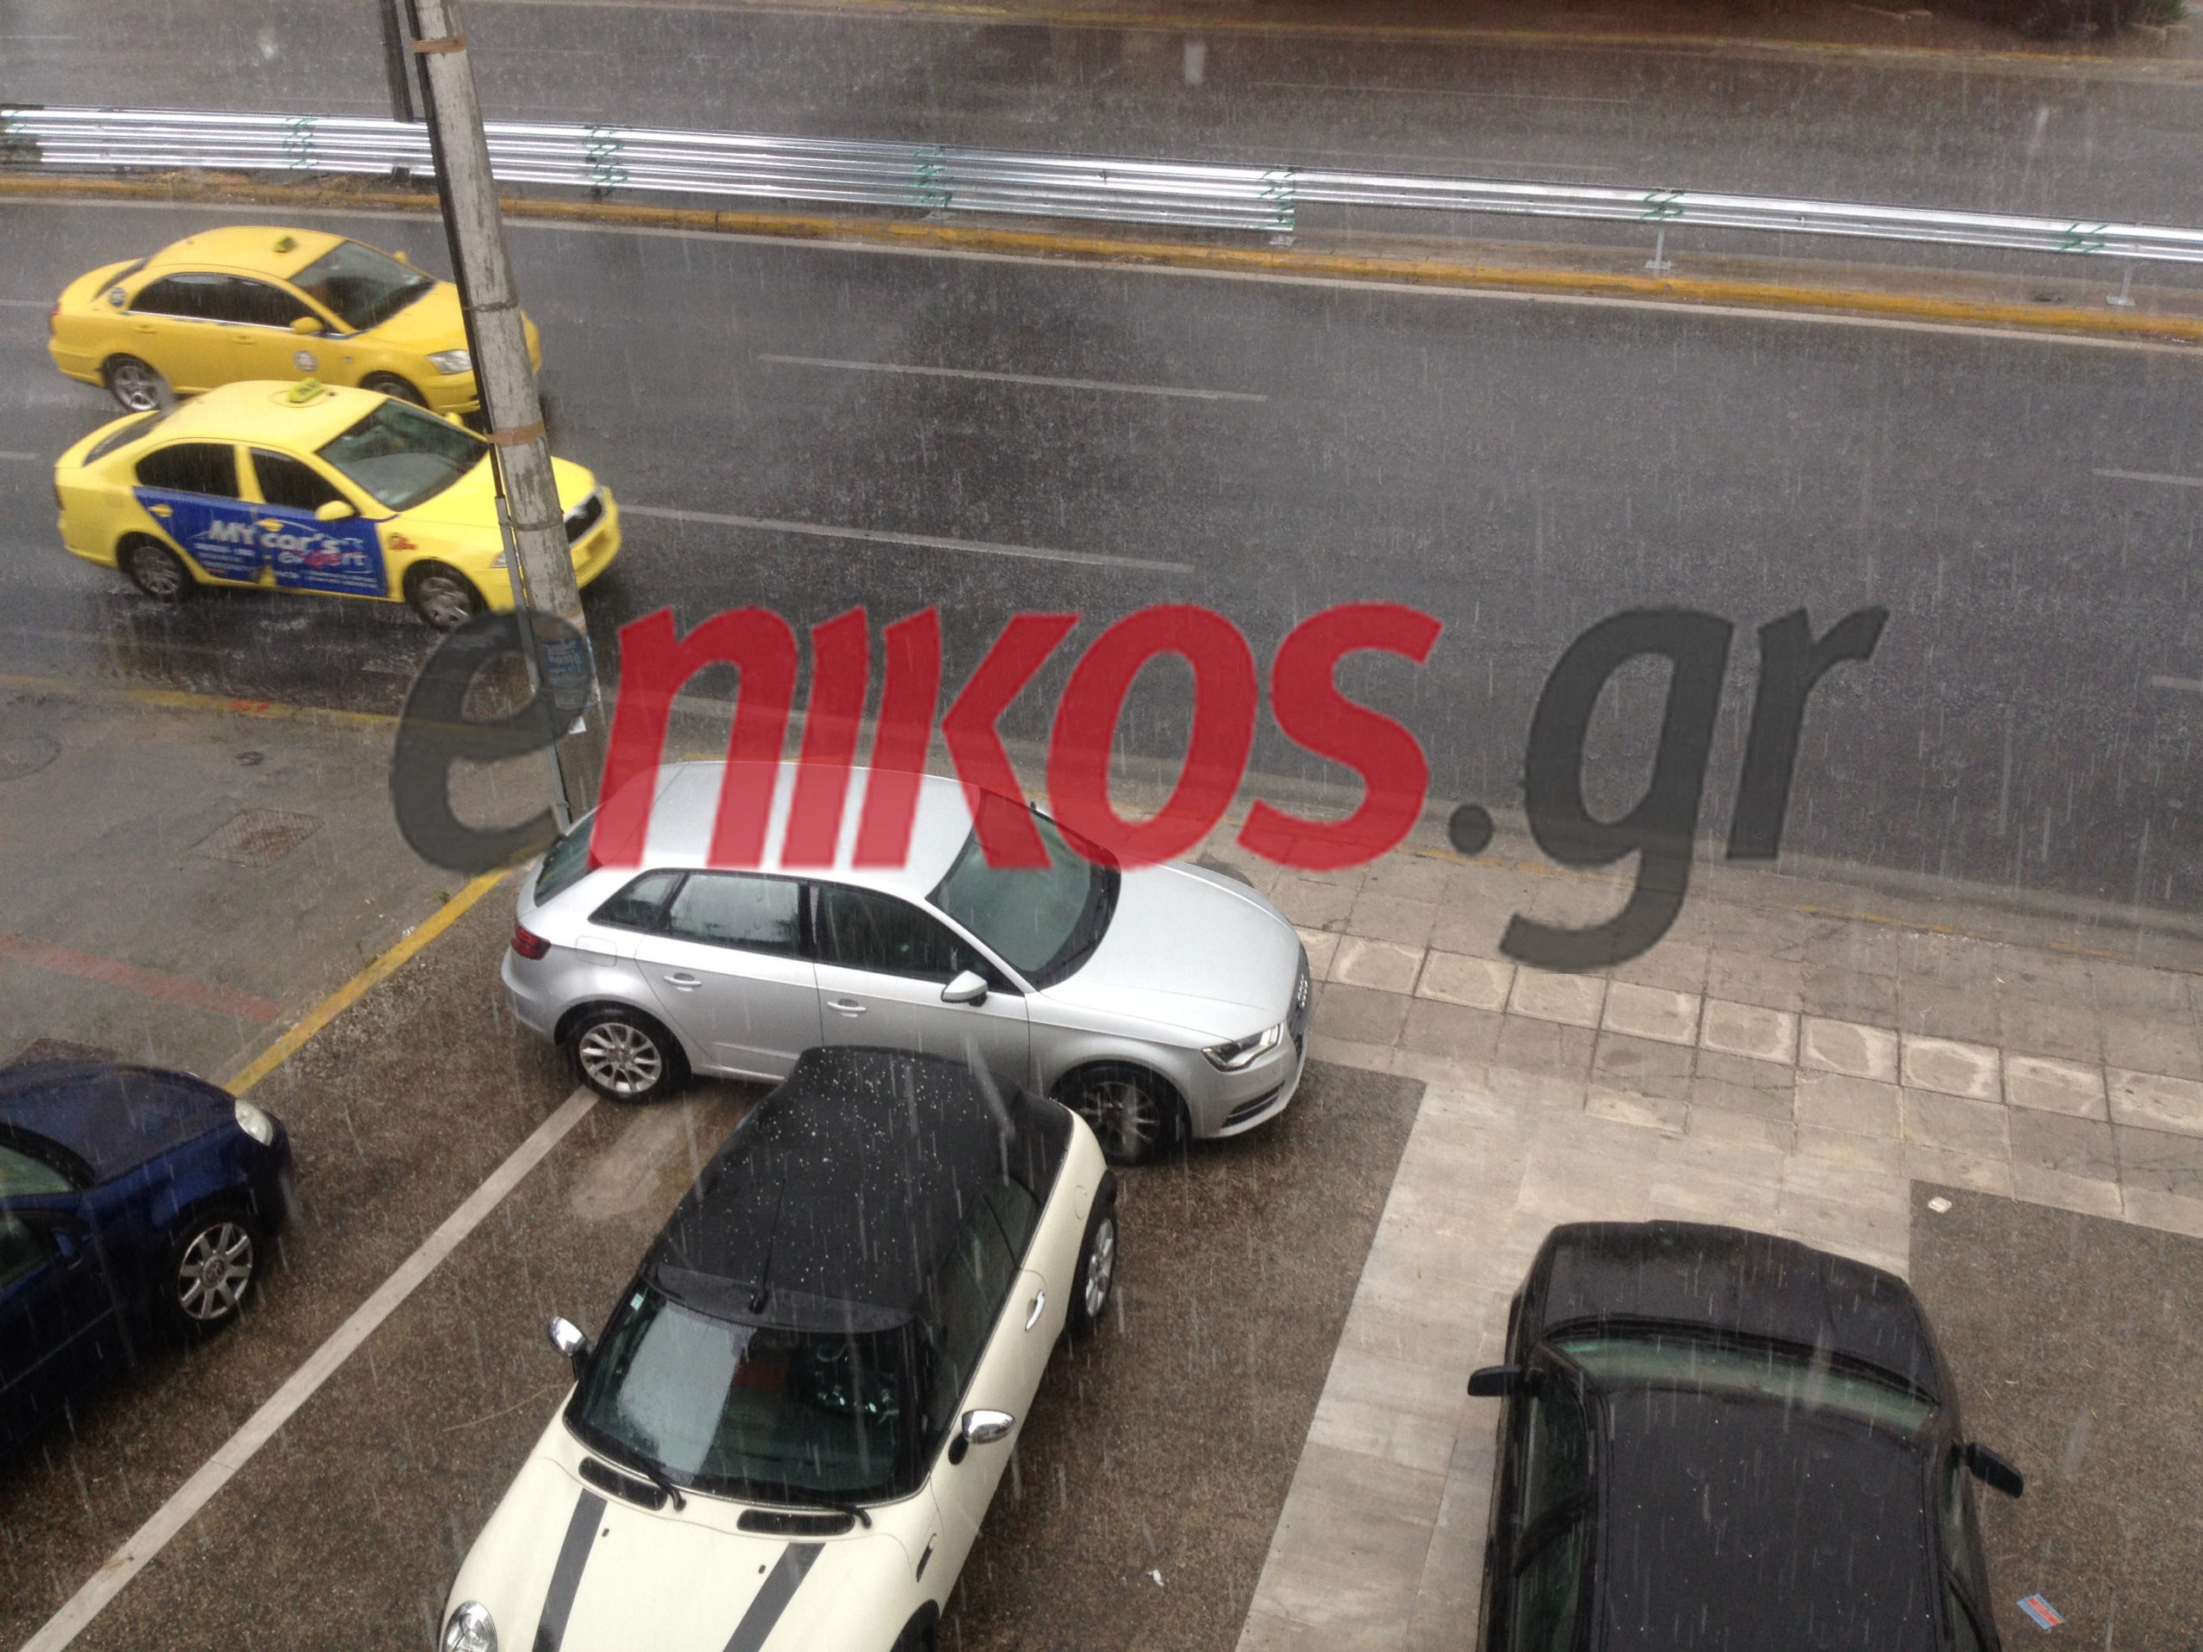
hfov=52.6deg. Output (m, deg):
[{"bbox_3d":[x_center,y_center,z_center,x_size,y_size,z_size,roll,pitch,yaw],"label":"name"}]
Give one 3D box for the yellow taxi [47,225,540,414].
[{"bbox_3d":[-7.800,-4.900,21.680,4.630,1.480,1.780,6,31,10],"label":"yellow taxi"}]

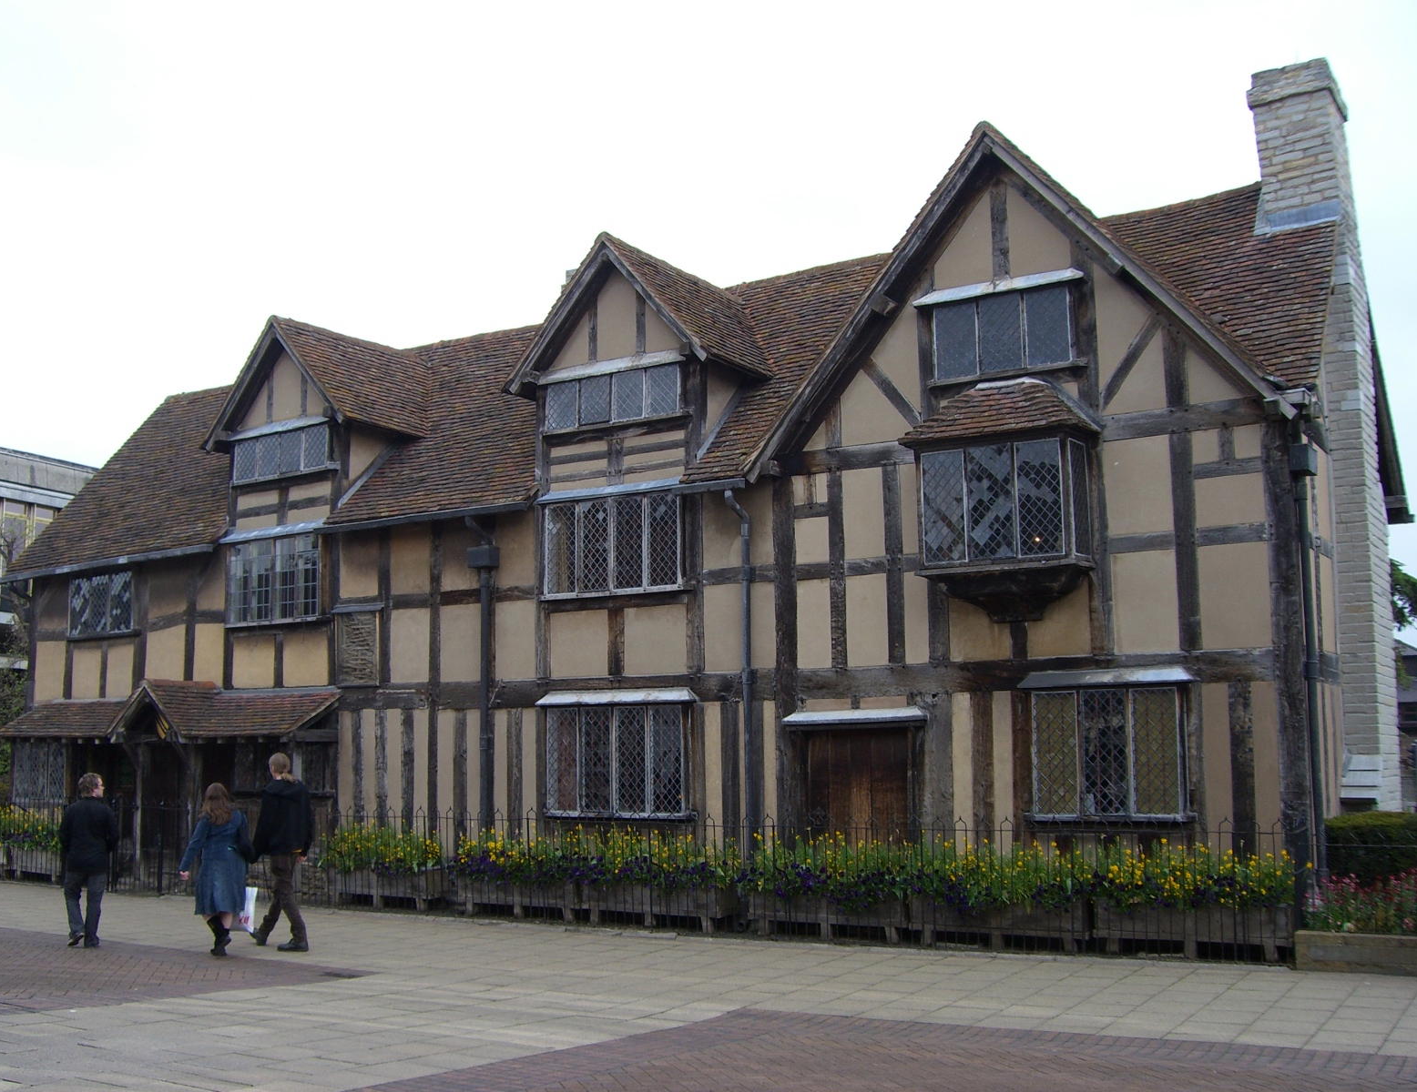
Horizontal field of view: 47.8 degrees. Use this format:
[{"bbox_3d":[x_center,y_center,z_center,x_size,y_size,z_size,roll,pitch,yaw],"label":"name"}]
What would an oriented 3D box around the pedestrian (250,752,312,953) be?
[{"bbox_3d":[-4.140,2.965,15.568,0.620,1.860,0.540,-6,-9,38],"label":"pedestrian"}]

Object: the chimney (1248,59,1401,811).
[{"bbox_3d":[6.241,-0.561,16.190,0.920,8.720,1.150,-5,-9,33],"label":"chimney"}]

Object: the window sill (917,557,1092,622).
[{"bbox_3d":[2.870,0.448,15.506,1.631,0.538,0.520,-6,-9,34],"label":"window sill"}]

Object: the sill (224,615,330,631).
[{"bbox_3d":[-5.777,1.031,21.350,1.971,0.074,0.180,-5,-9,33],"label":"sill"}]

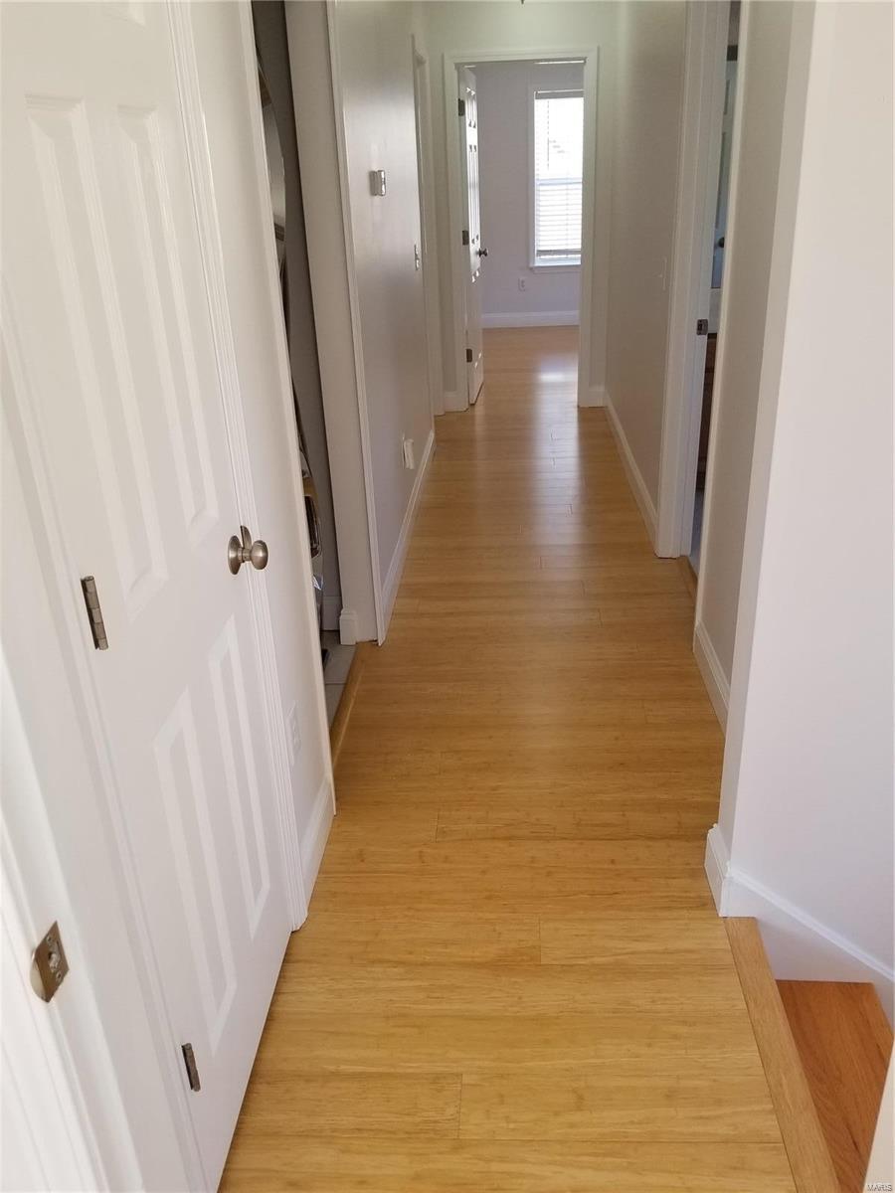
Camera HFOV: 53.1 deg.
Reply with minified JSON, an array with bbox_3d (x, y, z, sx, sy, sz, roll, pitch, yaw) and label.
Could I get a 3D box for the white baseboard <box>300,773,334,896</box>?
[{"bbox_3d":[-0.302,0.547,2.060,0.016,0.132,0.305,-1,25,5],"label":"white baseboard"}]

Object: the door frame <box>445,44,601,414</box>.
[{"bbox_3d":[0.470,-2.253,5.701,0.890,2.100,0.130,0,26,4],"label":"door frame"}]

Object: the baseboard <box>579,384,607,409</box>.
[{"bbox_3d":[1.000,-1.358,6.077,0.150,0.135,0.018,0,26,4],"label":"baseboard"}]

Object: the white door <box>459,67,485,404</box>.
[{"bbox_3d":[0.188,-2.420,6.119,0.037,2.030,0.760,3,26,9],"label":"white door"}]

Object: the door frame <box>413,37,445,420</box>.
[{"bbox_3d":[-0.127,-2.029,5.261,0.120,2.110,0.880,0,26,4],"label":"door frame"}]

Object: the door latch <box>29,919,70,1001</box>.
[{"bbox_3d":[-0.345,0.326,0.790,0.010,0.058,0.042,0,26,4],"label":"door latch"}]

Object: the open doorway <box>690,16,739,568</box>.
[{"bbox_3d":[0.901,-0.928,2.973,0.130,2.070,0.830,0,26,4],"label":"open doorway"}]

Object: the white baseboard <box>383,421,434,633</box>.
[{"bbox_3d":[-0.166,-0.436,4.234,0.016,0.140,2.480,0,26,4],"label":"white baseboard"}]

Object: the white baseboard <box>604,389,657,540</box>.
[{"bbox_3d":[0.985,-0.804,4.933,0.016,0.135,2.480,0,26,4],"label":"white baseboard"}]

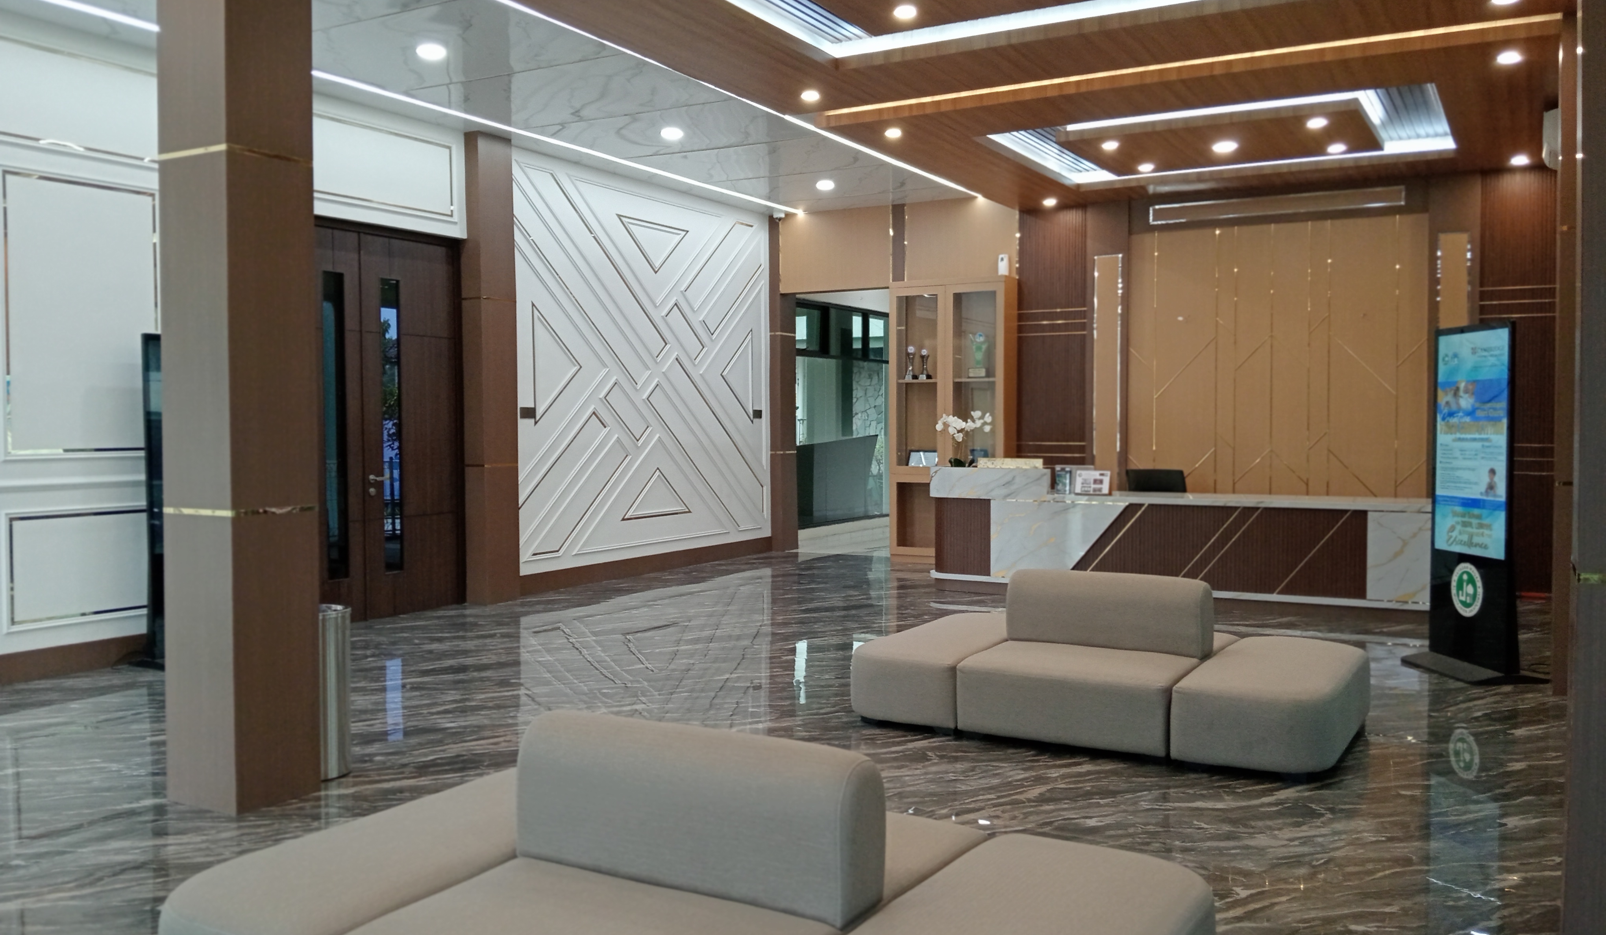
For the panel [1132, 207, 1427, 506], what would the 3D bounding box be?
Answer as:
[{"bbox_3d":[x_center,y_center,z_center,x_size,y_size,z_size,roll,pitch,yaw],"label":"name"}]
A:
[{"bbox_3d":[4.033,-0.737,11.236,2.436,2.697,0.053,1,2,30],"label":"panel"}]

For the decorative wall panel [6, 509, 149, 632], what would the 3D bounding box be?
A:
[{"bbox_3d":[-3.967,0.549,7.258,0.040,0.601,0.881,1,2,30],"label":"decorative wall panel"}]

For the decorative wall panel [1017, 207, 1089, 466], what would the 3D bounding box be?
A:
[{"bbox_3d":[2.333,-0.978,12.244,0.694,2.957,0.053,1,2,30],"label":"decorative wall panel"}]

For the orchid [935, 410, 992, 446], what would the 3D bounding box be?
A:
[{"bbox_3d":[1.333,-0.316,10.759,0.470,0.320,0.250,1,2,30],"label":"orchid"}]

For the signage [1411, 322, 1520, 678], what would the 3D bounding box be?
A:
[{"bbox_3d":[3.685,0.176,7.099,0.420,1.886,0.760,0,2,-3],"label":"signage"}]

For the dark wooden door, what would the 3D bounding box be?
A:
[{"bbox_3d":[-3.031,-0.300,8.996,0.107,2.710,1.776,1,2,30],"label":"dark wooden door"}]

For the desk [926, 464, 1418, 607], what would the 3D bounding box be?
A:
[{"bbox_3d":[2.939,0.523,10.008,3.872,1.003,0.908,1,2,30],"label":"desk"}]

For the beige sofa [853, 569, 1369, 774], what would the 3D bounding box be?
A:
[{"bbox_3d":[1.398,0.816,5.923,2.043,0.672,1.402,1,2,30],"label":"beige sofa"}]

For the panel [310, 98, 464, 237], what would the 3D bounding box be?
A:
[{"bbox_3d":[-2.995,-2.040,8.898,0.053,0.748,1.762,1,2,30],"label":"panel"}]

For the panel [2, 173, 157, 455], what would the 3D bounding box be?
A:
[{"bbox_3d":[-3.967,-0.822,7.215,0.040,1.502,0.881,1,2,30],"label":"panel"}]

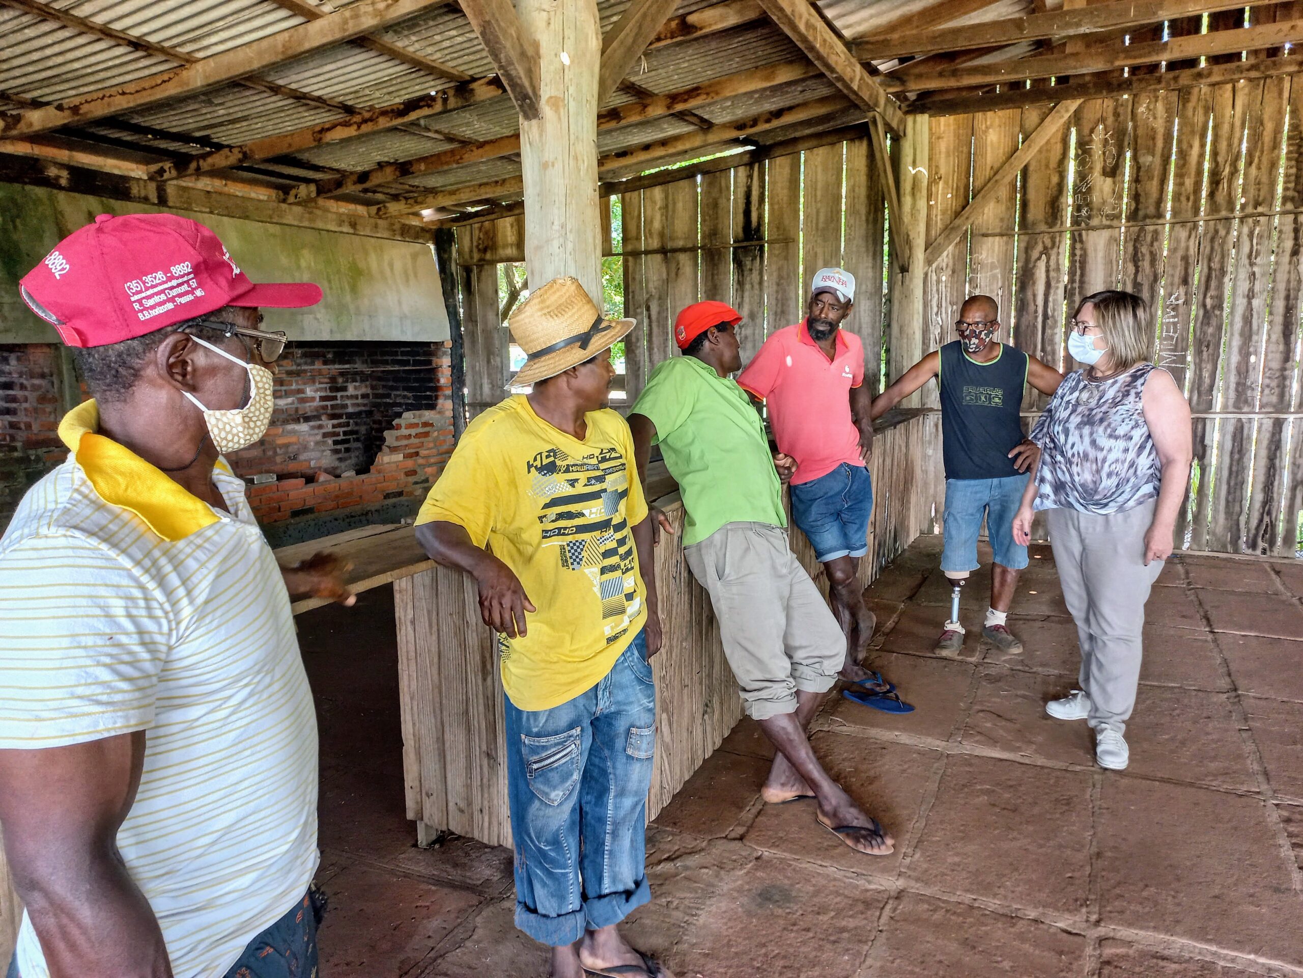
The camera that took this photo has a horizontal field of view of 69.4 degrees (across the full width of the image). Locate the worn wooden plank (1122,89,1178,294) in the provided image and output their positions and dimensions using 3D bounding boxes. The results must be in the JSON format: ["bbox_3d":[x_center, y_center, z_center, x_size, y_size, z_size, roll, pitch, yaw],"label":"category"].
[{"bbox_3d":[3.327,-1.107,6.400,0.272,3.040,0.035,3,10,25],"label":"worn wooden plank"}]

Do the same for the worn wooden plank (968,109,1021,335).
[{"bbox_3d":[2.444,-1.158,6.810,0.313,3.030,0.035,3,10,25],"label":"worn wooden plank"}]

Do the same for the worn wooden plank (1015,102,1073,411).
[{"bbox_3d":[2.885,-1.185,7.028,0.346,3.191,0.028,4,9,25],"label":"worn wooden plank"}]

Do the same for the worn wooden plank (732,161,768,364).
[{"bbox_3d":[0.831,-1.207,8.021,0.305,2.988,0.028,4,9,25],"label":"worn wooden plank"}]

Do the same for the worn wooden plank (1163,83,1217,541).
[{"bbox_3d":[3.716,-1.138,6.632,0.220,3.197,0.028,3,9,25],"label":"worn wooden plank"}]

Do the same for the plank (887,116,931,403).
[{"bbox_3d":[1.996,-1.227,7.313,0.240,3.209,0.220,3,9,25],"label":"plank"}]

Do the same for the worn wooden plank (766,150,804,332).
[{"bbox_3d":[1.107,-1.209,7.887,0.288,3.025,0.028,3,9,25],"label":"worn wooden plank"}]

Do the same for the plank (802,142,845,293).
[{"bbox_3d":[1.387,-1.219,7.749,0.314,3.081,0.028,4,9,25],"label":"plank"}]

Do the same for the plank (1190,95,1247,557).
[{"bbox_3d":[3.906,-1.121,6.542,0.195,3.184,0.028,3,9,25],"label":"plank"}]

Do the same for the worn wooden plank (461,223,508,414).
[{"bbox_3d":[-1.540,-1.145,8.700,0.404,2.550,0.035,3,10,25],"label":"worn wooden plank"}]

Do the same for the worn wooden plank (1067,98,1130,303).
[{"bbox_3d":[3.048,-1.118,6.530,0.348,3.020,0.035,3,10,25],"label":"worn wooden plank"}]

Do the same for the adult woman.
[{"bbox_3d":[1.589,0.118,3.369,0.410,1.630,0.540,-7,11,-35],"label":"adult woman"}]

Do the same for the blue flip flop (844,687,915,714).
[{"bbox_3d":[0.933,0.855,3.865,0.290,0.045,0.110,6,11,37],"label":"blue flip flop"}]

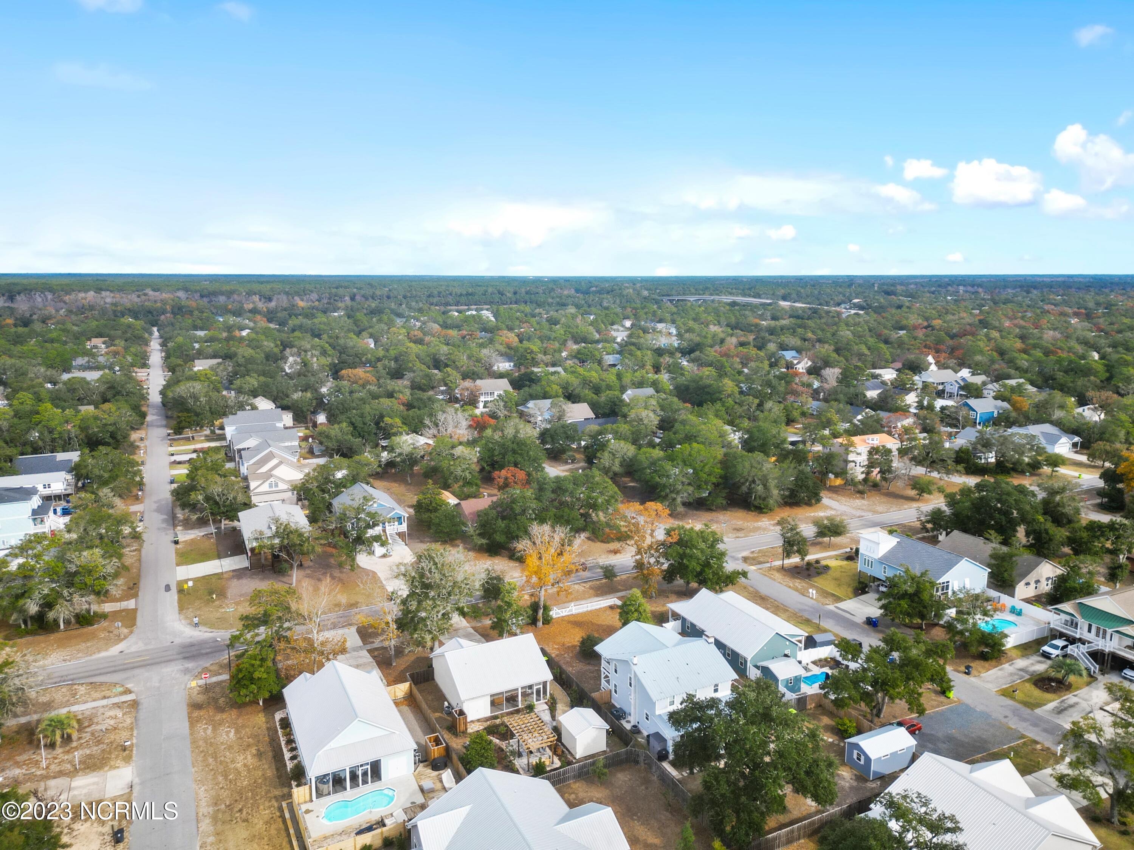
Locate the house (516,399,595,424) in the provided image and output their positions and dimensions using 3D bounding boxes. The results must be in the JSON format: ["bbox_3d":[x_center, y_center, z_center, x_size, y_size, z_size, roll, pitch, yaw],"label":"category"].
[{"bbox_3d":[-4.276,-4.361,277.337,21.500,7.200,21.000,-5,12,-26],"label":"house"}]

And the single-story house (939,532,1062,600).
[{"bbox_3d":[76.000,23.947,139.526,13.800,5.750,17.100,-6,12,-26],"label":"single-story house"}]

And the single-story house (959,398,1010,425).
[{"bbox_3d":[146.743,-4.517,278.198,17.200,8.700,10.700,-6,12,-26],"label":"single-story house"}]

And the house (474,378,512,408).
[{"bbox_3d":[-30.826,-12.834,313.374,15.600,10.100,13.000,-5,12,-26],"label":"house"}]

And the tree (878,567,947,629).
[{"bbox_3d":[51.829,26.314,118.304,9.882,9.177,9.882,-6,12,-26],"label":"tree"}]

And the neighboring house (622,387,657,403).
[{"bbox_3d":[29.236,-11.387,319.111,13.000,6.300,10.300,-6,12,-26],"label":"neighboring house"}]

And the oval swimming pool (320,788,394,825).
[{"bbox_3d":[-20.408,38.405,78.054,7.800,1.300,4.100,-5,12,-26],"label":"oval swimming pool"}]

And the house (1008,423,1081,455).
[{"bbox_3d":[144.419,3.356,239.718,14.000,6.600,18.000,-5,12,-26],"label":"house"}]

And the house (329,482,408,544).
[{"bbox_3d":[-39.312,17.984,156.669,11.600,9.100,17.000,-5,12,-26],"label":"house"}]

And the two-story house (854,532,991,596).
[{"bbox_3d":[57.544,23.500,127.822,11.800,9.400,16.000,-5,12,-26],"label":"two-story house"}]

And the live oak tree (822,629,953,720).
[{"bbox_3d":[37.954,30.395,93.671,14.425,10.563,14.425,-6,12,-26],"label":"live oak tree"}]

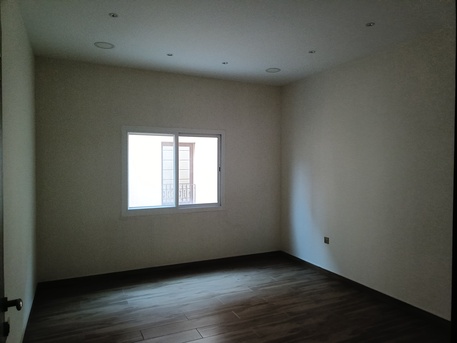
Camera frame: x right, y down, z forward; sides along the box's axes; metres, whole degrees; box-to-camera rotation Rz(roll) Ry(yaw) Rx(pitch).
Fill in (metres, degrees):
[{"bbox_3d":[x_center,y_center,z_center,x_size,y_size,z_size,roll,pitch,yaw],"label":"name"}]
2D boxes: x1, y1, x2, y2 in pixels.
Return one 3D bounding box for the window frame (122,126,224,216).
[{"bbox_3d":[-0.783,-0.009,5.014,1.600,1.285,0.100,0,2,-26],"label":"window frame"}]

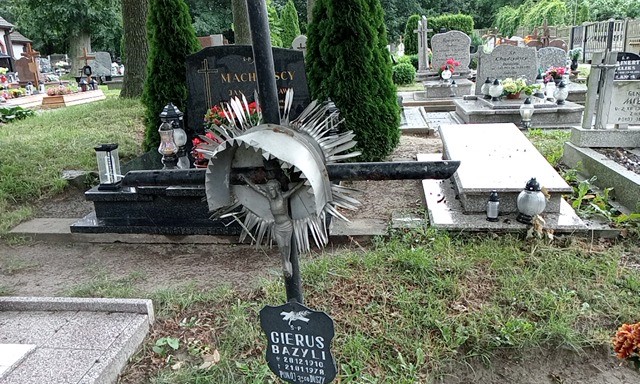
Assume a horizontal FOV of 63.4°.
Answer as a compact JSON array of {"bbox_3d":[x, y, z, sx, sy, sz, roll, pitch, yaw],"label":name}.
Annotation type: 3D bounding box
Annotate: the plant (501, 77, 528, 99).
[{"bbox_3d":[2.612,-1.385,6.950,0.320,0.260,0.290,0,18,0],"label":"plant"}]

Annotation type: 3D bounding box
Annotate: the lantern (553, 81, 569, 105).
[{"bbox_3d":[3.127,-1.284,6.700,0.185,0.300,0.185,0,18,0],"label":"lantern"}]

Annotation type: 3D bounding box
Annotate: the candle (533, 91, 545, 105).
[{"bbox_3d":[2.861,-1.229,6.750,0.140,0.165,0.140,0,18,0],"label":"candle"}]

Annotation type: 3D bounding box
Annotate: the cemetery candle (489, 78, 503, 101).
[{"bbox_3d":[2.337,-1.345,6.850,0.180,0.280,0.180,0,18,0],"label":"cemetery candle"}]

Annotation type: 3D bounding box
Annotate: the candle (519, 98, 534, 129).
[{"bbox_3d":[2.570,-0.966,6.400,0.150,0.390,0.150,0,18,0],"label":"candle"}]

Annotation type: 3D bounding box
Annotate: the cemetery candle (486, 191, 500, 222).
[{"bbox_3d":[1.180,0.094,3.520,0.078,0.211,0.078,0,18,0],"label":"cemetery candle"}]

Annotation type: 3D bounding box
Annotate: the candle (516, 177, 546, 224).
[{"bbox_3d":[1.433,0.055,3.500,0.188,0.308,0.188,0,18,0],"label":"candle"}]

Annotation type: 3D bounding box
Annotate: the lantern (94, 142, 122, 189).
[{"bbox_3d":[-1.473,-0.172,3.600,0.130,0.305,0.130,3,18,10],"label":"lantern"}]

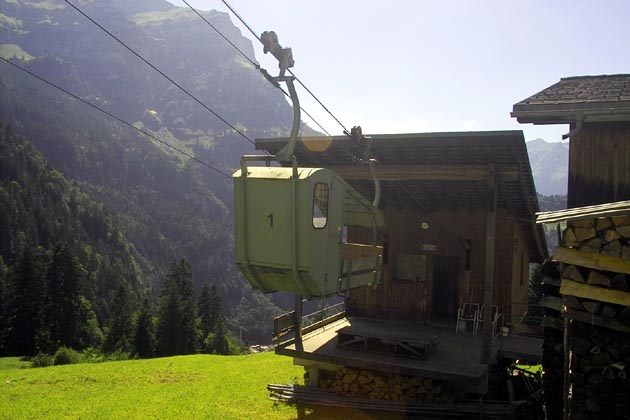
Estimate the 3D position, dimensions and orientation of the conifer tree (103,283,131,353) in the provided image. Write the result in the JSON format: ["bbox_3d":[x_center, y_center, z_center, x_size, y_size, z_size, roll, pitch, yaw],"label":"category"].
[{"bbox_3d":[-23.418,12.682,64.000,3.303,8.258,3.303,1,3,0],"label":"conifer tree"}]

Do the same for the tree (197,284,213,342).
[{"bbox_3d":[-13.443,12.592,66.000,2.530,7.056,2.530,1,3,0],"label":"tree"}]

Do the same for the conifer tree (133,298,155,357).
[{"bbox_3d":[-18.335,12.669,58.000,2.352,6.415,2.352,1,3,0],"label":"conifer tree"}]

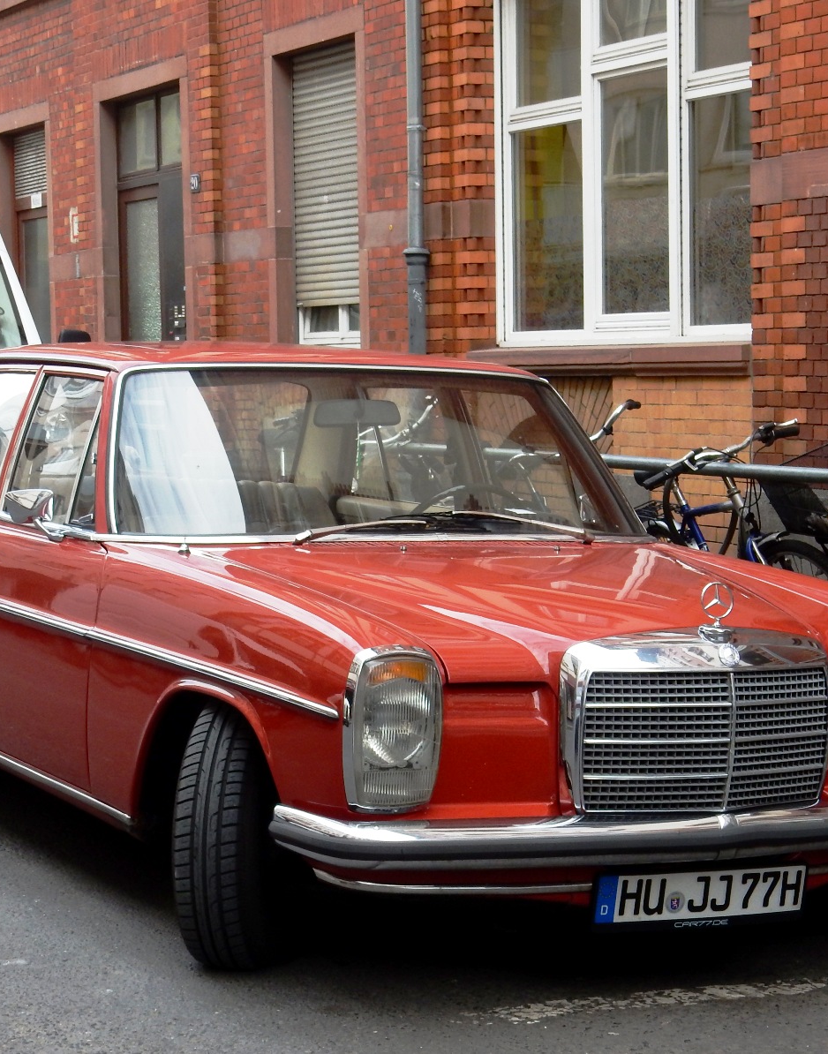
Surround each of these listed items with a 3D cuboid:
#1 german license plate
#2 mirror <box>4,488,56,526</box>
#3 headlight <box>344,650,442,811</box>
[{"bbox_3d":[0.590,0.753,5.001,0.510,0.115,0.020,0,10,-27],"label":"german license plate"},{"bbox_3d":[-0.954,-0.048,6.050,0.135,0.100,0.080,1,4,-17],"label":"mirror"},{"bbox_3d":[-0.051,0.392,4.765,0.220,0.335,0.110,0,4,-27],"label":"headlight"}]

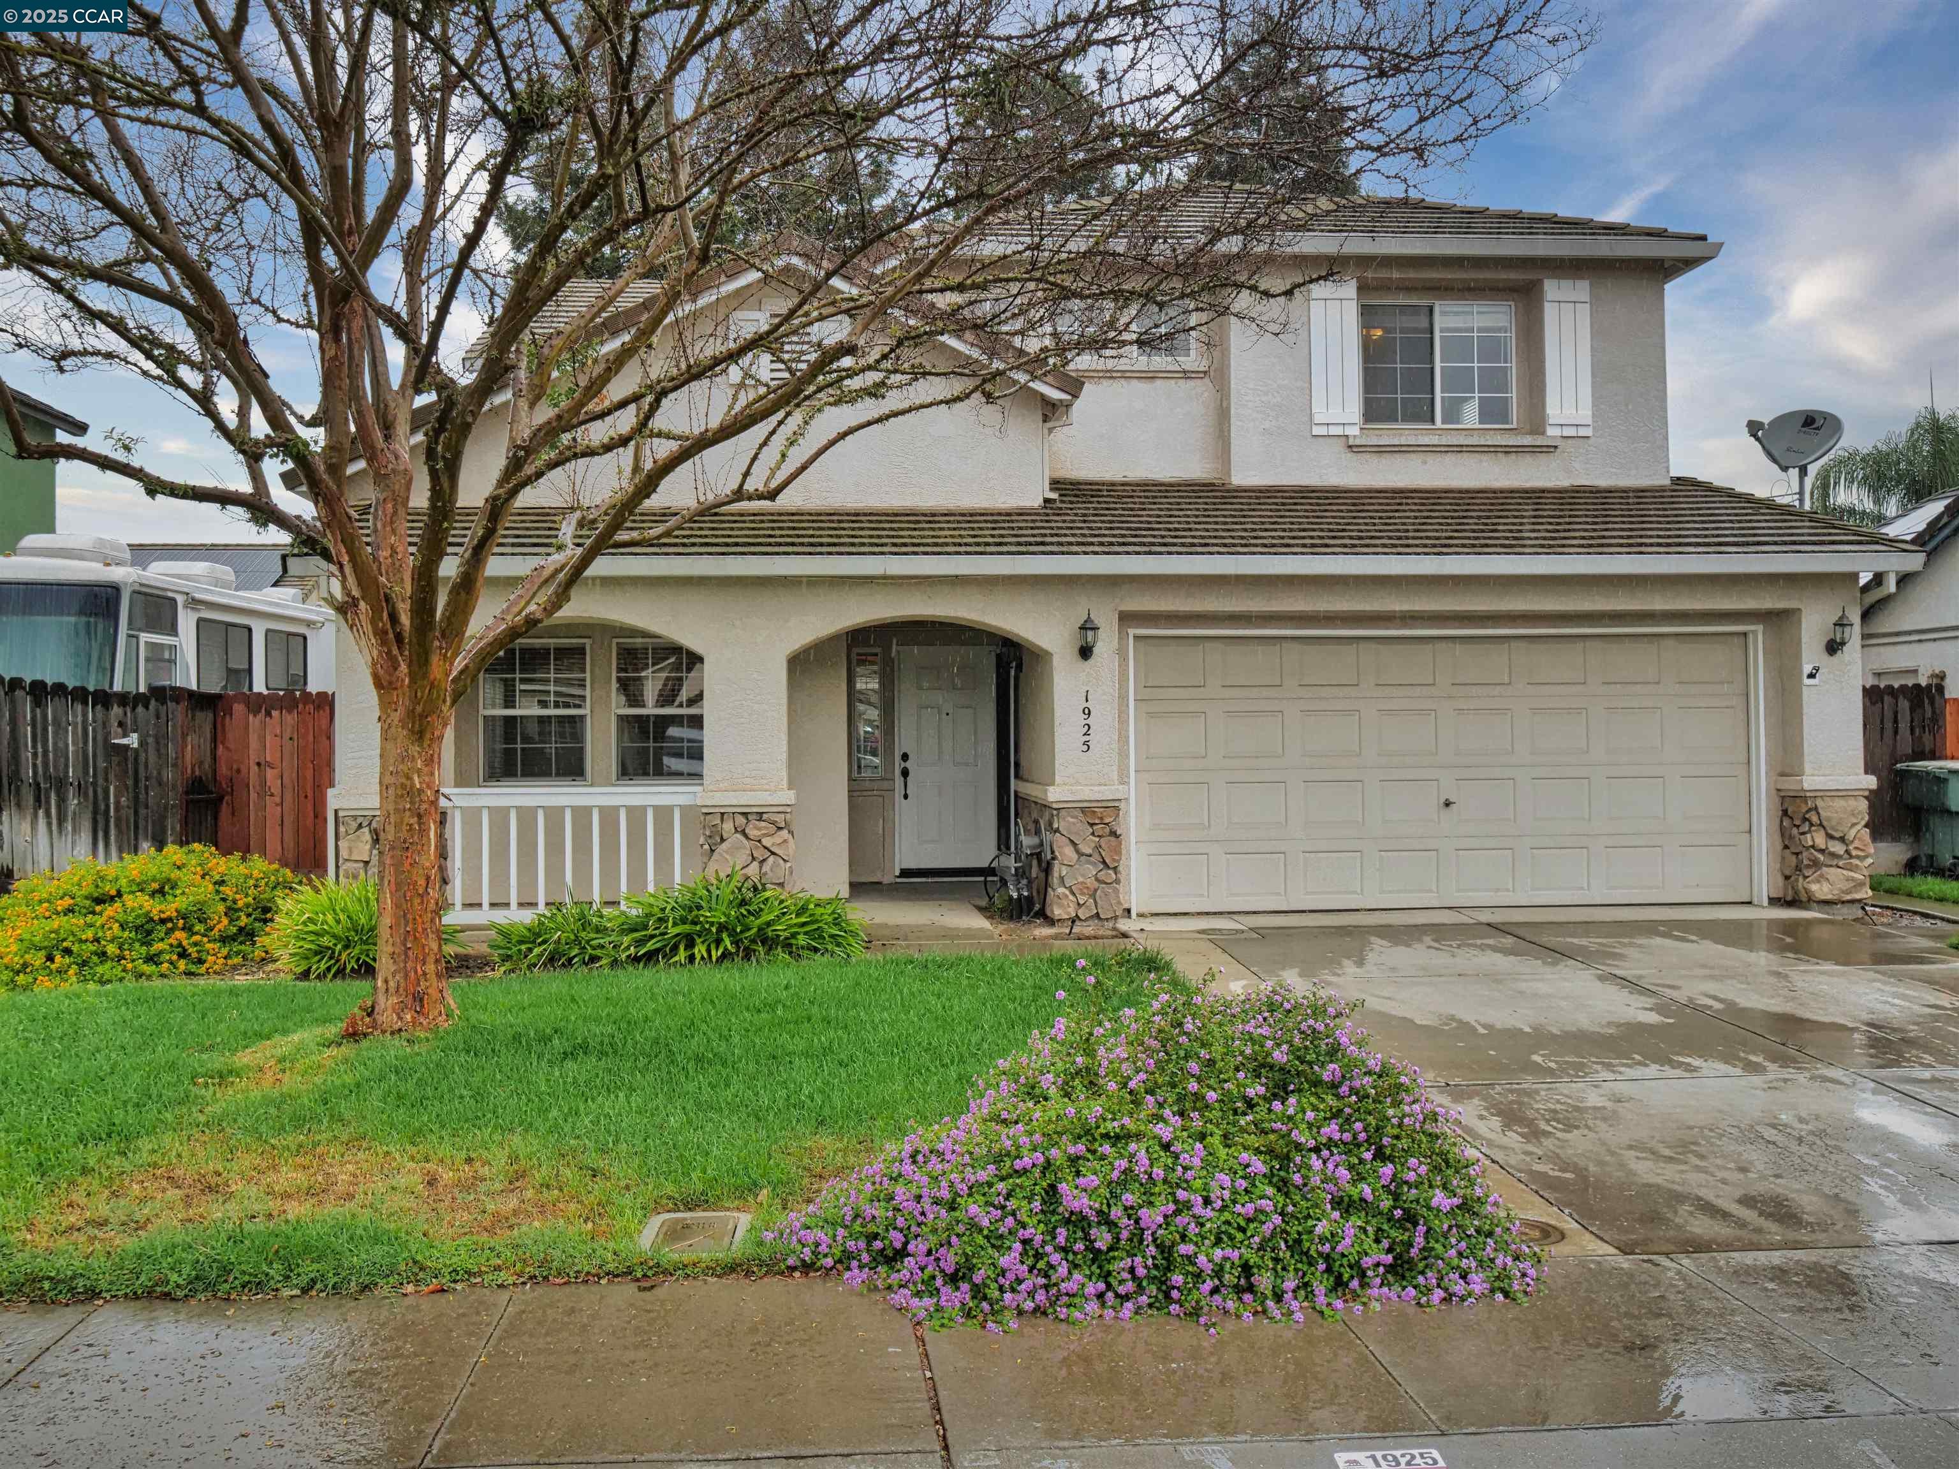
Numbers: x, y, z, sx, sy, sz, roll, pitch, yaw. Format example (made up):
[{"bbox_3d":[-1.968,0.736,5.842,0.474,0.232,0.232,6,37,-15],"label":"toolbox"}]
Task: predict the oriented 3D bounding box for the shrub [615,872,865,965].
[{"bbox_3d":[-1.593,1.218,10.565,1.680,0.560,1.100,-1,-1,-3],"label":"shrub"}]

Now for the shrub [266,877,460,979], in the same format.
[{"bbox_3d":[-3.927,1.235,10.142,1.300,0.600,1.150,-1,-1,-3],"label":"shrub"}]

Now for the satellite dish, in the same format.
[{"bbox_3d":[7.150,-2.660,13.950,0.660,0.570,0.740,0,-1,-34],"label":"satellite dish"}]

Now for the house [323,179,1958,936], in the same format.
[{"bbox_3d":[0.494,-2.466,17.787,12.200,7.900,12.600,-1,-1,-3],"label":"house"}]

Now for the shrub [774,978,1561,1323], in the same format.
[{"bbox_3d":[0.463,1.247,5.315,2.180,0.630,2.250,-1,-1,-3],"label":"shrub"}]

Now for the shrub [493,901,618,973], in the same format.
[{"bbox_3d":[-2.757,1.296,10.353,0.930,0.440,0.900,-1,-1,-3],"label":"shrub"}]

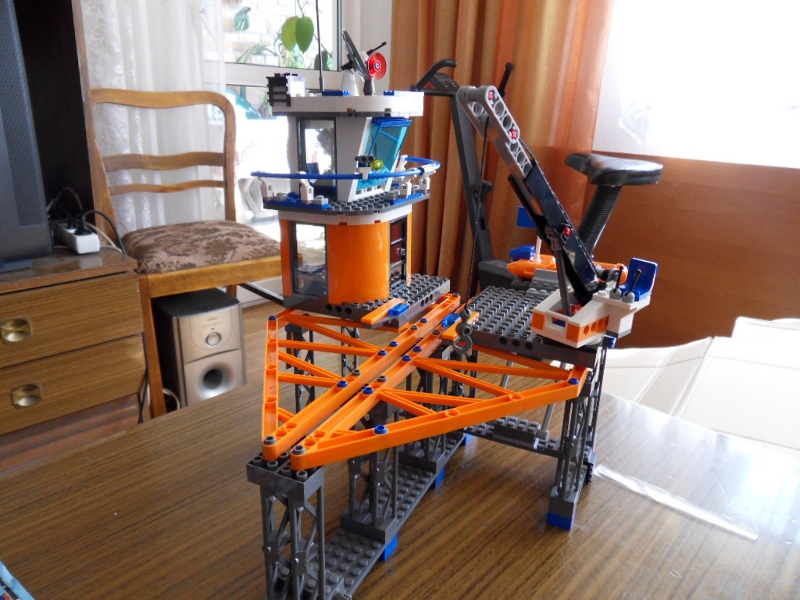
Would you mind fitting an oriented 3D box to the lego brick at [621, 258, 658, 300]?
[{"bbox_3d":[0.143,-0.012,0.337,0.019,0.021,0.016,-14,24,-40],"label":"lego brick"}]

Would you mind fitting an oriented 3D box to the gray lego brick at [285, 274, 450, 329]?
[{"bbox_3d":[-0.022,-0.007,0.444,0.096,0.011,0.096,10,20,24],"label":"gray lego brick"}]

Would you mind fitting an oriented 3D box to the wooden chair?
[{"bbox_3d":[-0.594,-0.162,1.657,0.440,0.873,0.480,-13,23,-37],"label":"wooden chair"}]

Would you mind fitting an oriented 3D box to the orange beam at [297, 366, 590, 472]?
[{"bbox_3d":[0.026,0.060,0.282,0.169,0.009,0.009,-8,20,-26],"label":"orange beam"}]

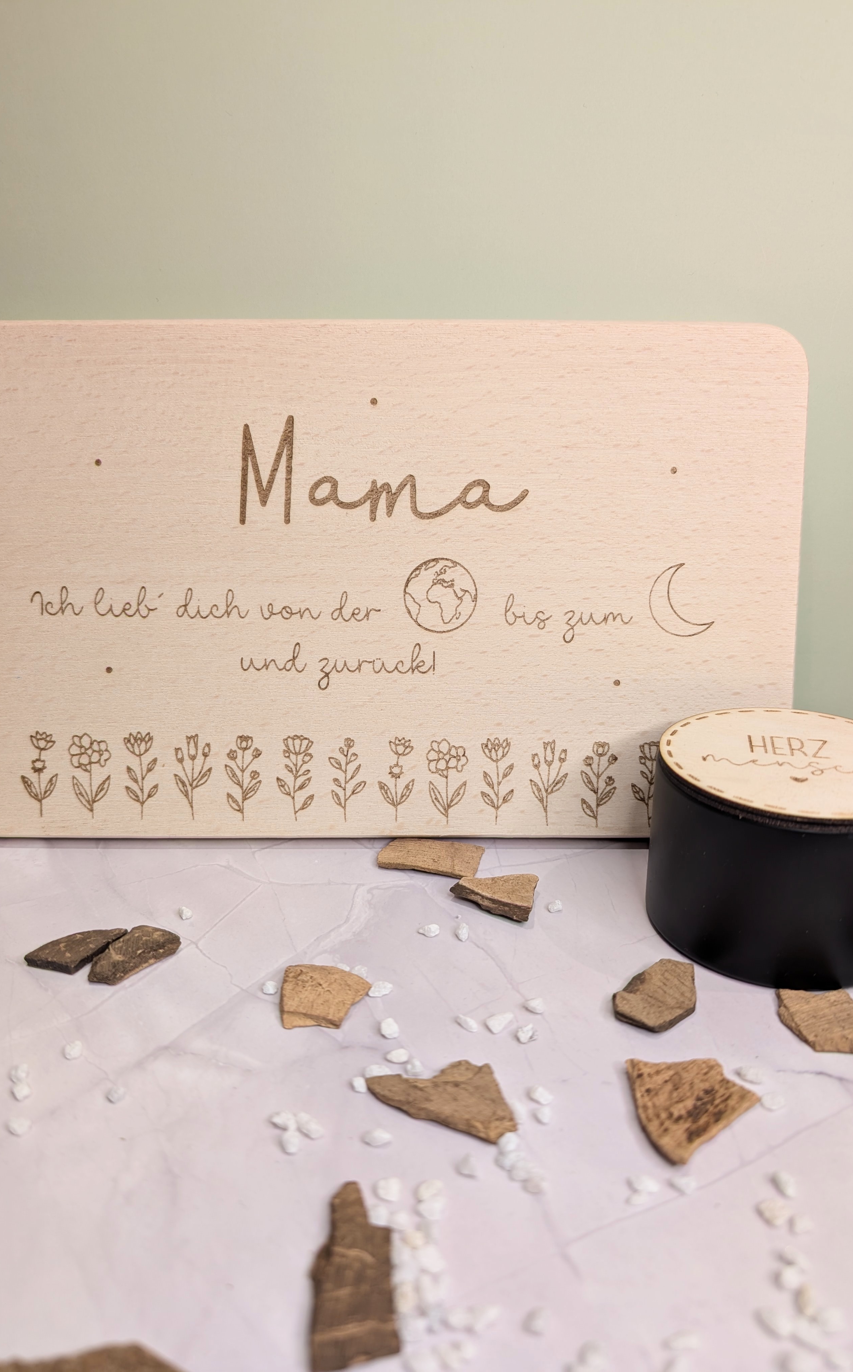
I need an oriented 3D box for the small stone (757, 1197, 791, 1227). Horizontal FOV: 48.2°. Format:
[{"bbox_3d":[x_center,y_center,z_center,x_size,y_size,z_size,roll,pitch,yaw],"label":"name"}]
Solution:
[{"bbox_3d":[0.058,0.088,0.159,0.005,0.003,0.004,5,21,13],"label":"small stone"}]

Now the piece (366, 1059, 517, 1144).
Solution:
[{"bbox_3d":[0.003,0.079,0.184,0.030,0.004,0.016,4,20,11],"label":"piece"}]

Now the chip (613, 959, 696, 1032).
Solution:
[{"bbox_3d":[0.053,0.069,0.213,0.025,0.003,0.014,-19,27,-42],"label":"chip"}]

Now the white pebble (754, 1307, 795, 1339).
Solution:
[{"bbox_3d":[0.052,0.094,0.141,0.005,0.003,0.004,8,22,20],"label":"white pebble"}]

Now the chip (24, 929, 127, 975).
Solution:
[{"bbox_3d":[-0.083,0.063,0.227,0.013,0.004,0.020,13,24,31],"label":"chip"}]

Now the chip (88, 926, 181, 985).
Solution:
[{"bbox_3d":[-0.069,0.064,0.224,0.013,0.004,0.020,10,22,24],"label":"chip"}]

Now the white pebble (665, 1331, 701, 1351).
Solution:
[{"bbox_3d":[0.037,0.095,0.139,0.005,0.002,0.003,-3,20,-8],"label":"white pebble"}]

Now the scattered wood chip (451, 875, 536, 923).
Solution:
[{"bbox_3d":[0.018,0.054,0.249,0.023,0.005,0.014,8,22,22],"label":"scattered wood chip"}]

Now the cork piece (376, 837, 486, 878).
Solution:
[{"bbox_3d":[0.002,0.048,0.268,0.028,0.003,0.015,7,21,17],"label":"cork piece"}]

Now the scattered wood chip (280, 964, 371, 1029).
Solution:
[{"bbox_3d":[-0.022,0.069,0.212,0.020,0.004,0.019,0,20,0],"label":"scattered wood chip"}]

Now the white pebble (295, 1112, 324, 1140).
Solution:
[{"bbox_3d":[-0.022,0.082,0.177,0.006,0.003,0.004,17,26,39],"label":"white pebble"}]

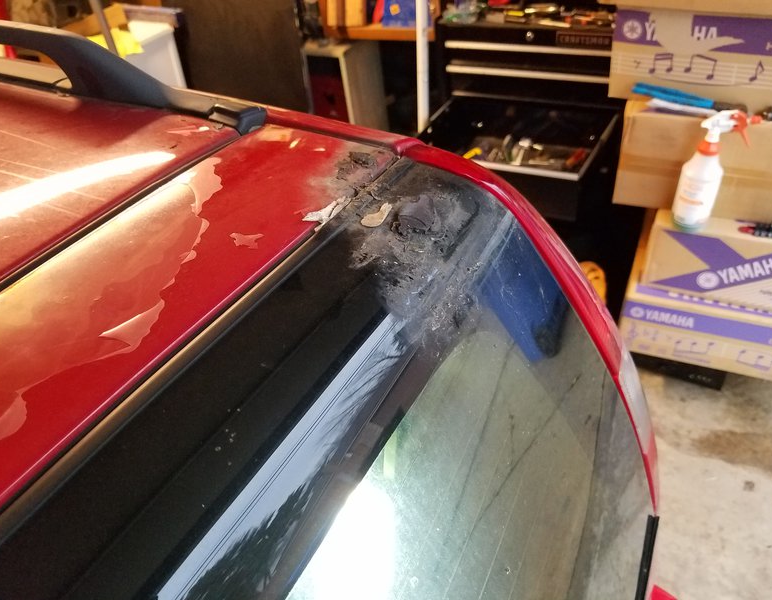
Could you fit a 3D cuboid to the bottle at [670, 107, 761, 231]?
[{"bbox_3d":[0.777,-0.306,1.416,0.140,0.282,0.088,1,35,7],"label":"bottle"}]

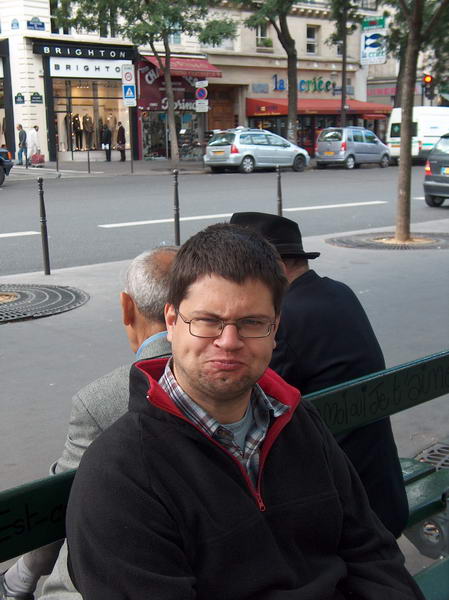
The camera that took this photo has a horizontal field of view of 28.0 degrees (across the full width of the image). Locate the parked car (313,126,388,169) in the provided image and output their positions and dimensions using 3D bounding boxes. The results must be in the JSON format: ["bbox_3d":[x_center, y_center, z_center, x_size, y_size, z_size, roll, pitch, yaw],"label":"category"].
[{"bbox_3d":[5.361,-6.324,36.979,3.550,1.670,1.640,-11,15,-43],"label":"parked car"}]

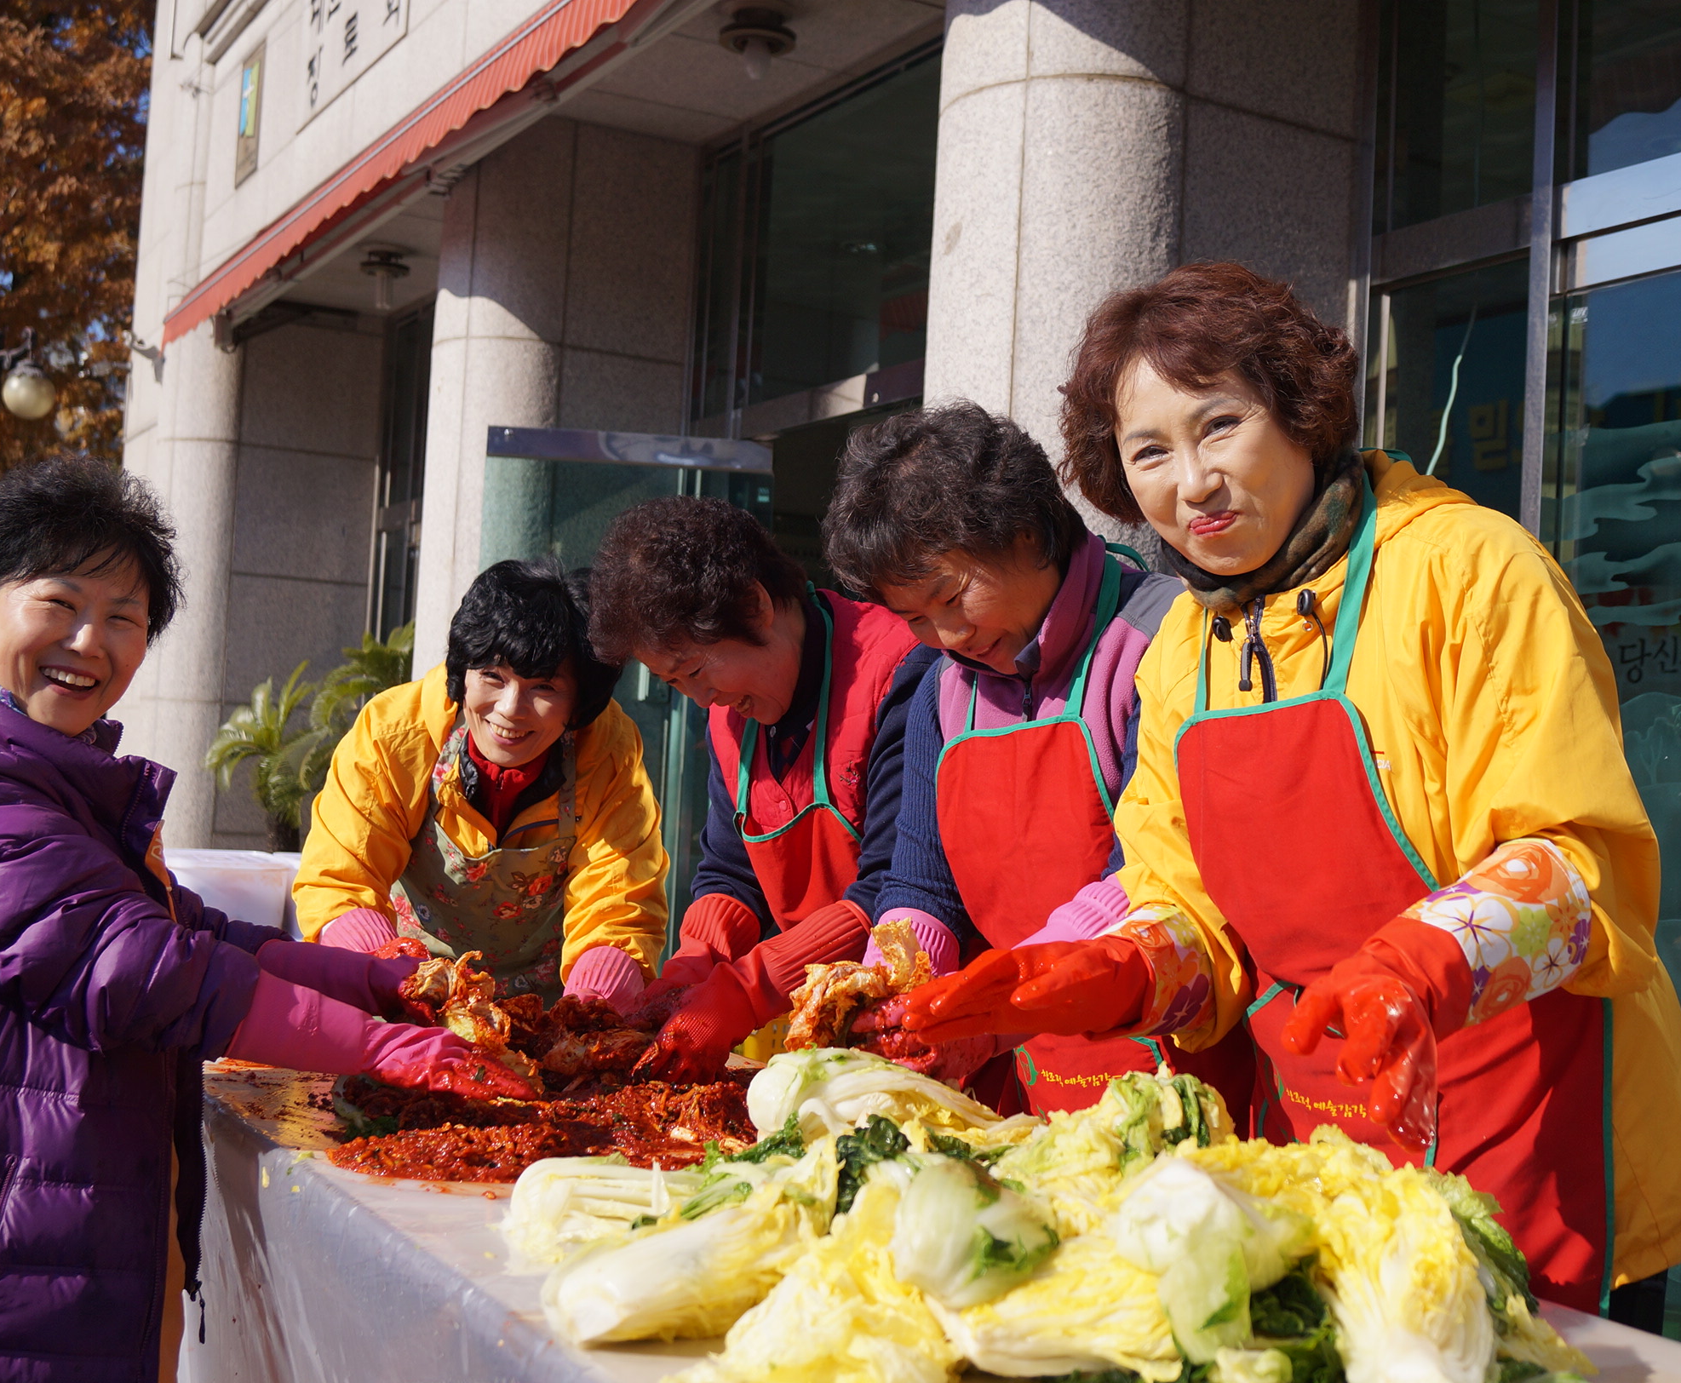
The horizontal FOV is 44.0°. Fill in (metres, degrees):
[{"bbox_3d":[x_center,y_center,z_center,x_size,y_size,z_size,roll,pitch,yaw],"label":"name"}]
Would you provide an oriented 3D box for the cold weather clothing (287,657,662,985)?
[{"bbox_3d":[-0.427,0.224,2.502,0.460,0.520,0.420,3,-2,-13],"label":"cold weather clothing"}]

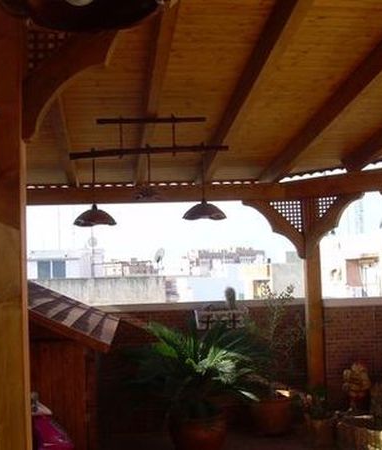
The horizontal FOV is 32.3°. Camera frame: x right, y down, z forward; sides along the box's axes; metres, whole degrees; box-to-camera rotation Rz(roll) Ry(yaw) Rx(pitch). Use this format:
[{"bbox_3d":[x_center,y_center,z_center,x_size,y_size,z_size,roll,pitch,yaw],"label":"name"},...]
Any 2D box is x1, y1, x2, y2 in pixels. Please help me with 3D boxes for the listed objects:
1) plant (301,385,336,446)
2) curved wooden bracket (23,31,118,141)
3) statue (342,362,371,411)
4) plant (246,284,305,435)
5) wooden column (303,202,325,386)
[{"bbox_3d":[1.161,1.739,5.950,0.290,0.490,0.290,-2,-4,0],"label":"plant"},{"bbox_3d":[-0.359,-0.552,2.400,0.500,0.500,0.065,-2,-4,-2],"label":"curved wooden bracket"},{"bbox_3d":[1.570,1.532,6.250,0.270,0.440,0.240,-2,-4,8],"label":"statue"},{"bbox_3d":[0.802,1.257,6.250,0.500,1.360,0.500,-2,-4,0],"label":"plant"},{"bbox_3d":[1.158,0.797,6.200,0.130,2.120,0.130,-2,-4,0],"label":"wooden column"}]

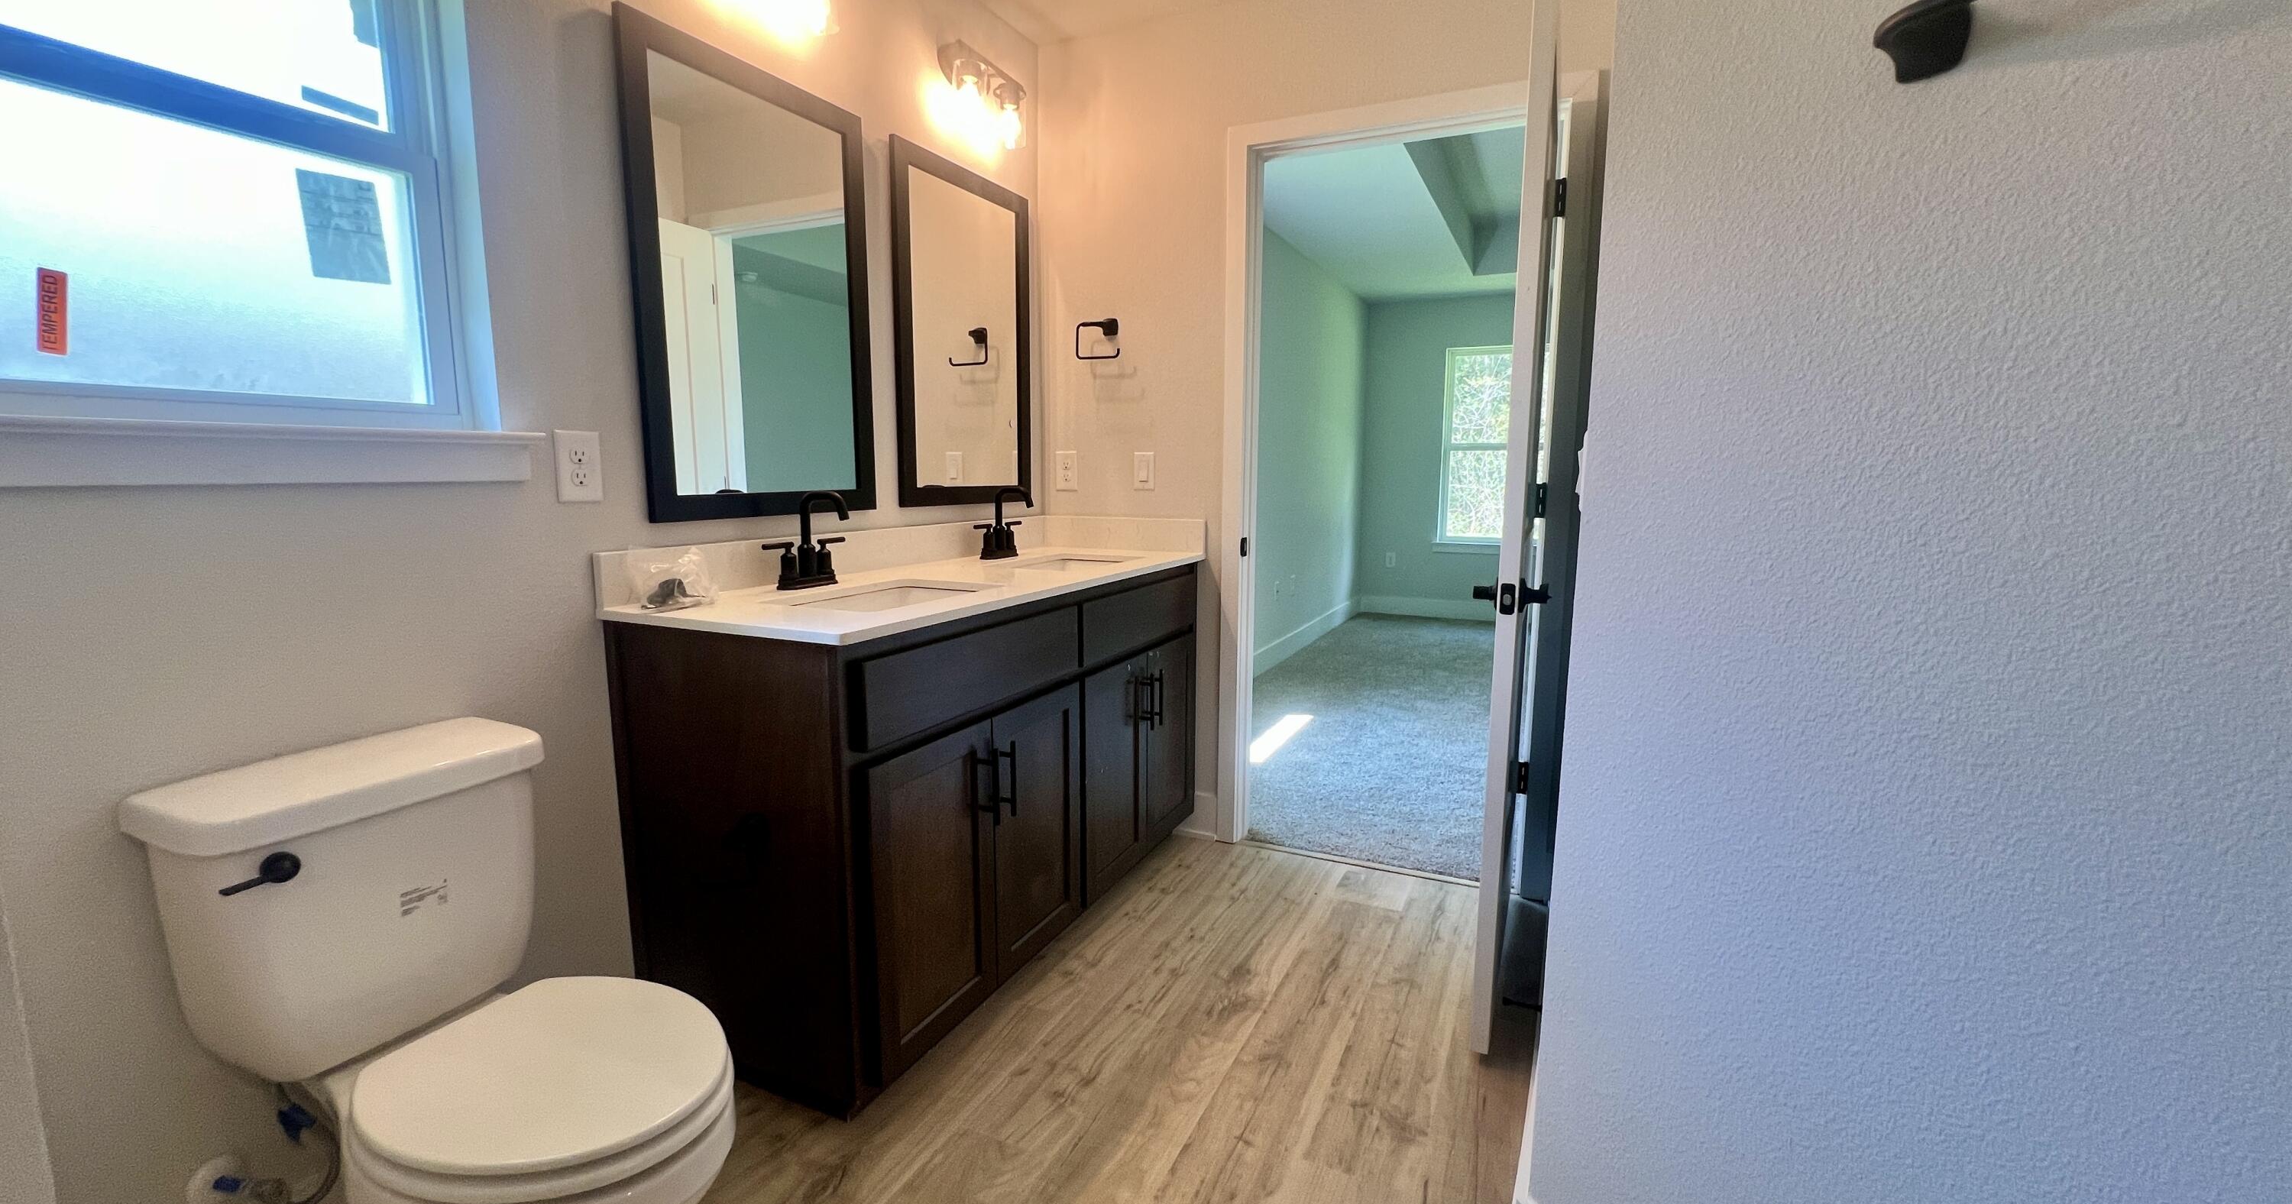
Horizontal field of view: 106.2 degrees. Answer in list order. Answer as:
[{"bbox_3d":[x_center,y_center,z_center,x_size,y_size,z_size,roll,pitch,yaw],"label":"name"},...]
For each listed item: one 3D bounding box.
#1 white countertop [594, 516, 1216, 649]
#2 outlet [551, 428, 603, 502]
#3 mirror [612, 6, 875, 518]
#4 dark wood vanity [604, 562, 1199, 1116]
[{"bbox_3d":[-0.410,-0.105,2.104,0.572,0.129,1.500,4,9,25],"label":"white countertop"},{"bbox_3d":[-0.995,-0.237,1.514,0.008,0.121,0.077,4,9,25],"label":"outlet"},{"bbox_3d":[-0.804,-0.642,1.837,0.024,0.910,0.592,4,9,25],"label":"mirror"},{"bbox_3d":[-0.418,0.393,2.186,0.550,0.880,1.485,4,9,25],"label":"dark wood vanity"}]

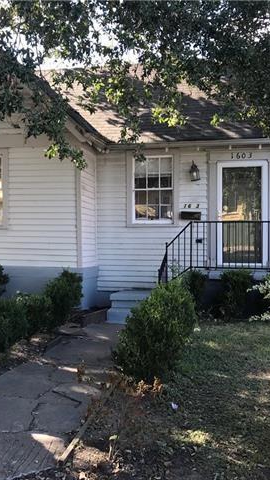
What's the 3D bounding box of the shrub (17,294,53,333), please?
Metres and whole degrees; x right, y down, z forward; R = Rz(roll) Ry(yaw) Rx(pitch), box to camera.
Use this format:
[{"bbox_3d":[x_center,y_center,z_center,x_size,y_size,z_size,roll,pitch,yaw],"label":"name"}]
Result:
[{"bbox_3d":[-1.574,1.128,7.950,0.640,0.564,0.640,0,0,10],"label":"shrub"}]

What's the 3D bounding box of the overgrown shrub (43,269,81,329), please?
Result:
[{"bbox_3d":[-1.204,0.973,8.600,0.650,0.853,0.680,0,0,10],"label":"overgrown shrub"}]

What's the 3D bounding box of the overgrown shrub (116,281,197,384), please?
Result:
[{"bbox_3d":[0.230,0.987,5.800,0.900,1.026,0.920,0,0,10],"label":"overgrown shrub"}]

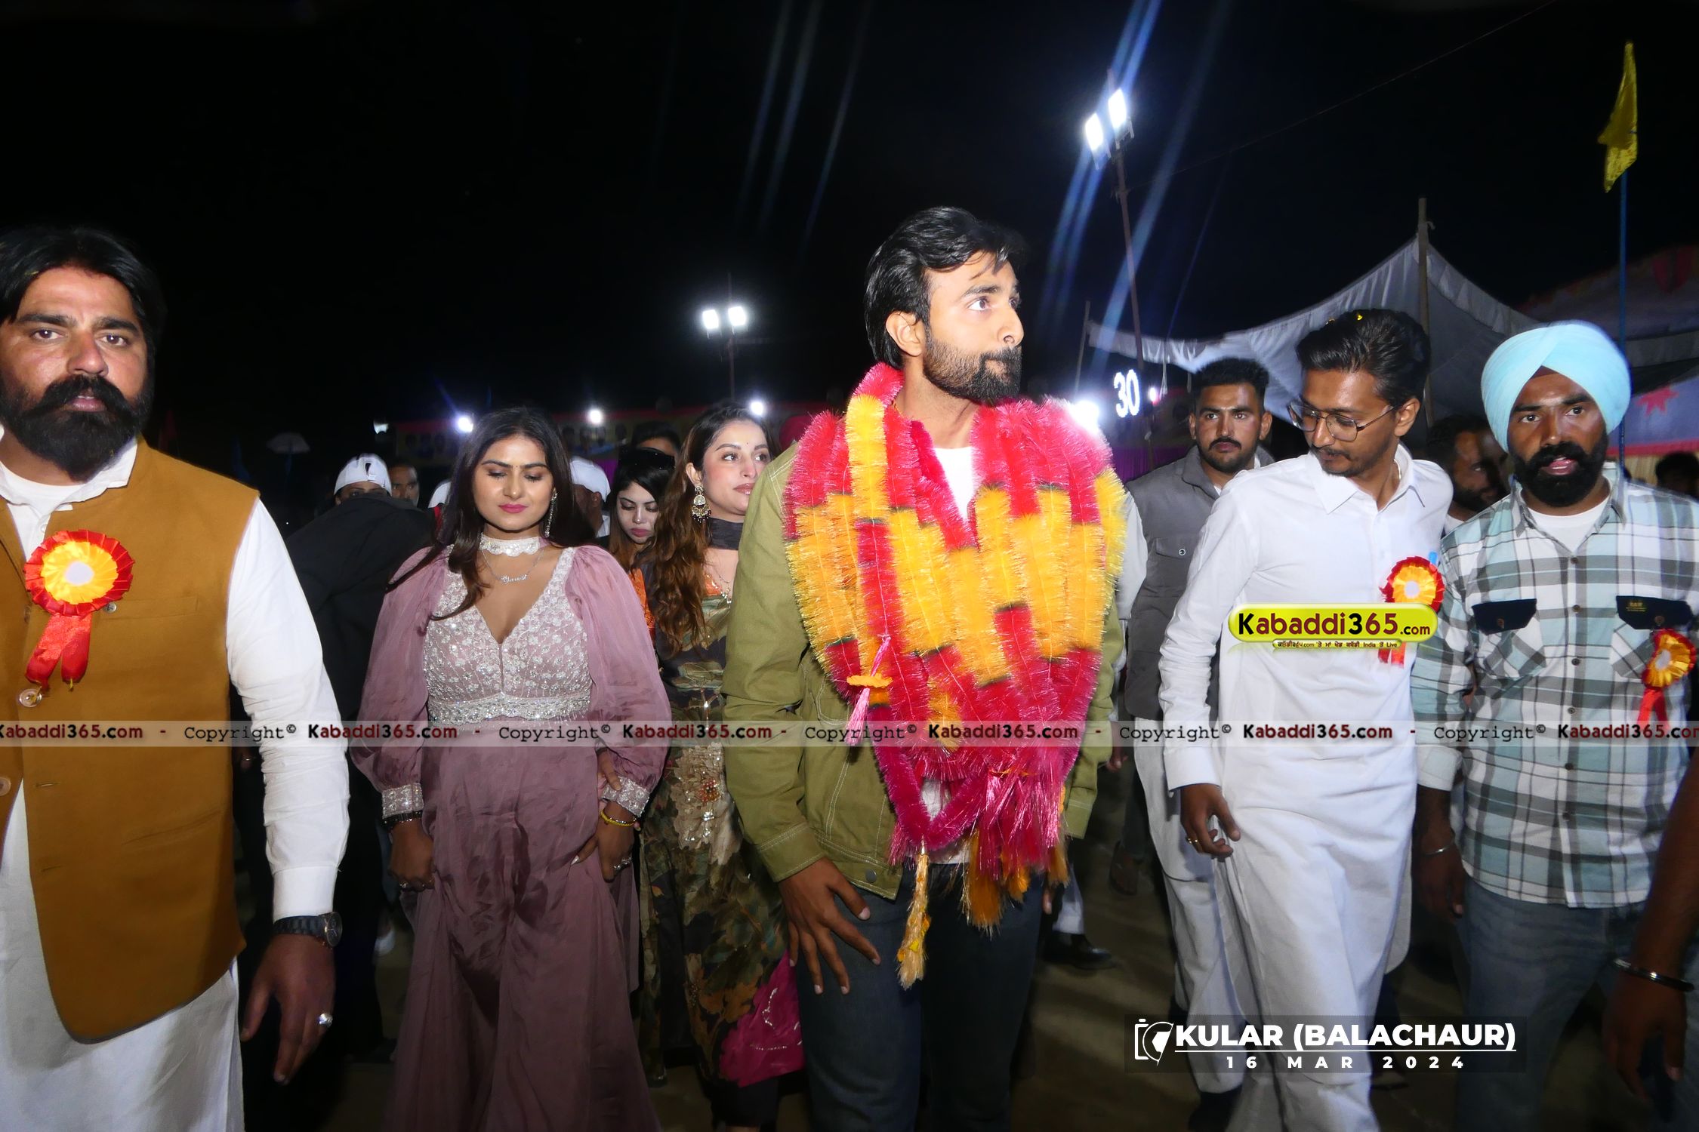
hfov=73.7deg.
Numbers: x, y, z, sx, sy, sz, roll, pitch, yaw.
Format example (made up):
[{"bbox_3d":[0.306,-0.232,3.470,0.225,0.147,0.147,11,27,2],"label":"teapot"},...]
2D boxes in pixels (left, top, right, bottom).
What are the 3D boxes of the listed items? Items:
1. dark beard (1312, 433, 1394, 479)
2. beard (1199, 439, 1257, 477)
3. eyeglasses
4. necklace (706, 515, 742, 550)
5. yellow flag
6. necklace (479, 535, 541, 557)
[{"bbox_3d":[0.841,-0.207,1.952,0.090,0.082,0.125,-30,40,-31],"label":"dark beard"},{"bbox_3d":[0.837,-0.239,2.500,0.120,0.082,0.085,0,1,25],"label":"beard"},{"bbox_3d":[0.833,-0.265,1.912,0.140,0.046,0.140,-30,40,-31],"label":"eyeglasses"},{"bbox_3d":[-0.263,-0.069,2.400,0.120,0.068,0.120,-1,1,-14],"label":"necklace"},{"bbox_3d":[3.390,-1.987,5.000,0.170,0.630,0.140,0,1,30],"label":"yellow flag"},{"bbox_3d":[-0.639,-0.039,2.140,0.118,0.038,0.115,-1,12,-14],"label":"necklace"}]

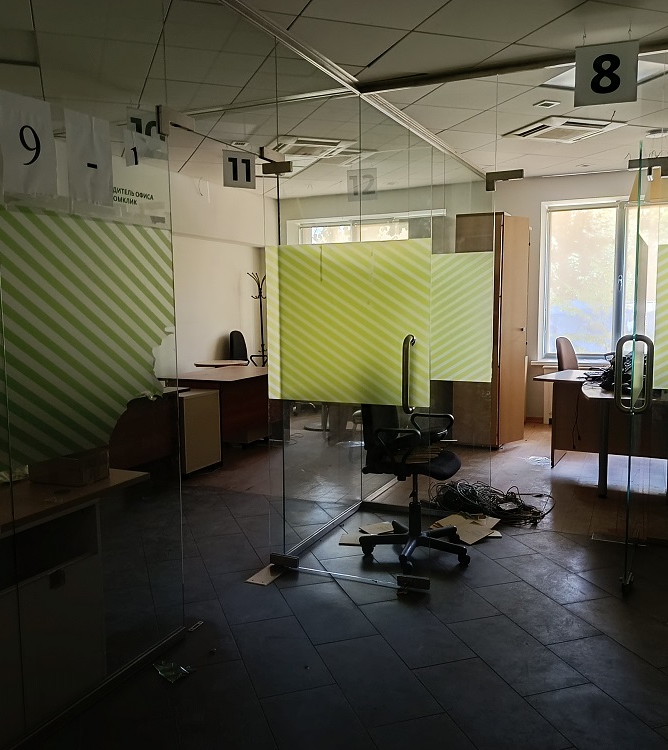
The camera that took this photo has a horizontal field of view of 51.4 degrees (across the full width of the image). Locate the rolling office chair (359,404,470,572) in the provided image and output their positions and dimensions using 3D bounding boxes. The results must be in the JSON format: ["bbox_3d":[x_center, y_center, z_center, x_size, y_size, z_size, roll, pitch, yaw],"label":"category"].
[{"bbox_3d":[0.461,0.528,3.969,0.620,1.000,0.610,0,6,8],"label":"rolling office chair"}]

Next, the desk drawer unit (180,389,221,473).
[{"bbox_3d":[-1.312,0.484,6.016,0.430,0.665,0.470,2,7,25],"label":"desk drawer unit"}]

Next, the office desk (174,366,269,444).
[{"bbox_3d":[-0.993,0.350,6.795,0.830,0.755,1.200,2,7,25],"label":"office desk"}]

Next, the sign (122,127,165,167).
[{"bbox_3d":[-0.725,-0.860,2.671,0.010,0.150,0.225,2,7,25],"label":"sign"}]

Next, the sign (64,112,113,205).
[{"bbox_3d":[-0.848,-0.751,2.412,0.010,0.302,0.212,2,7,25],"label":"sign"}]

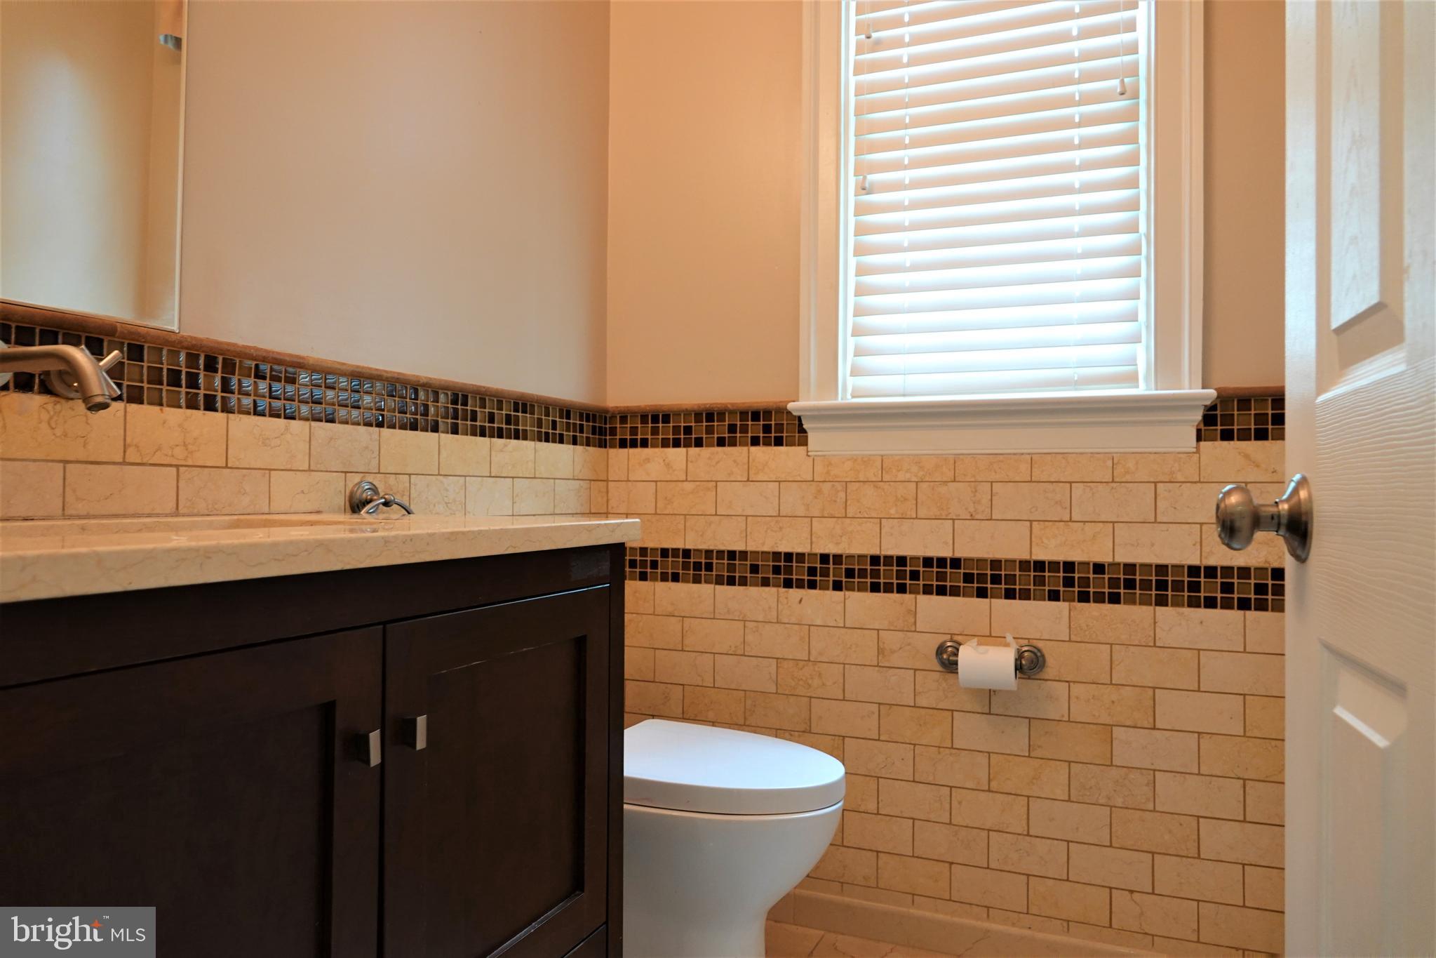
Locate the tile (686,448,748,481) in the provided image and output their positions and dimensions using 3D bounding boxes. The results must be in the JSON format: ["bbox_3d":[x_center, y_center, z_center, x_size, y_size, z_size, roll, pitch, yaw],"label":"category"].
[{"bbox_3d":[0.001,-0.033,2.222,0.152,0.076,0.010,0,-1,22],"label":"tile"}]

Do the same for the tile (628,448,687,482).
[{"bbox_3d":[-0.143,-0.034,2.291,0.152,0.076,0.010,0,-1,23],"label":"tile"}]

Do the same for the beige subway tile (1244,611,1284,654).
[{"bbox_3d":[1.064,0.287,1.774,0.152,0.077,0.010,0,-1,22],"label":"beige subway tile"}]

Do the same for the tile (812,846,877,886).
[{"bbox_3d":[0.274,0.840,2.091,0.151,0.076,0.010,0,-1,22],"label":"tile"}]

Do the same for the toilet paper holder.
[{"bbox_3d":[0.549,0.369,1.942,0.218,0.063,0.075,0,-1,22],"label":"toilet paper holder"}]

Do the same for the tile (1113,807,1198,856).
[{"bbox_3d":[0.839,0.676,1.840,0.152,0.076,0.010,0,-1,23],"label":"tile"}]

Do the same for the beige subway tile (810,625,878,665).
[{"bbox_3d":[0.278,0.361,2.084,0.152,0.076,0.010,0,-1,23],"label":"beige subway tile"}]

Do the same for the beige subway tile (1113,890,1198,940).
[{"bbox_3d":[0.844,0.841,1.853,0.152,0.077,0.010,0,-1,22],"label":"beige subway tile"}]

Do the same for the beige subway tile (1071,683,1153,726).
[{"bbox_3d":[0.783,0.448,1.901,0.152,0.076,0.010,0,-2,22],"label":"beige subway tile"}]

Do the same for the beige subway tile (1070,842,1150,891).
[{"bbox_3d":[0.772,0.759,1.880,0.151,0.076,0.010,0,-1,22],"label":"beige subway tile"}]

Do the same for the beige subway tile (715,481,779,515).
[{"bbox_3d":[0.071,0.045,2.210,0.152,0.076,0.010,0,-2,22],"label":"beige subway tile"}]

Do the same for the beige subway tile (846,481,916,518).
[{"bbox_3d":[0.358,0.046,2.091,0.152,0.076,0.010,0,-2,22],"label":"beige subway tile"}]

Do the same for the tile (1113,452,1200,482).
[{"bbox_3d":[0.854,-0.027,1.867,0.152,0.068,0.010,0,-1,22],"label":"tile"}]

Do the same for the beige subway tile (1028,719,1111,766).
[{"bbox_3d":[0.704,0.522,1.915,0.151,0.076,0.010,0,-1,22],"label":"beige subway tile"}]

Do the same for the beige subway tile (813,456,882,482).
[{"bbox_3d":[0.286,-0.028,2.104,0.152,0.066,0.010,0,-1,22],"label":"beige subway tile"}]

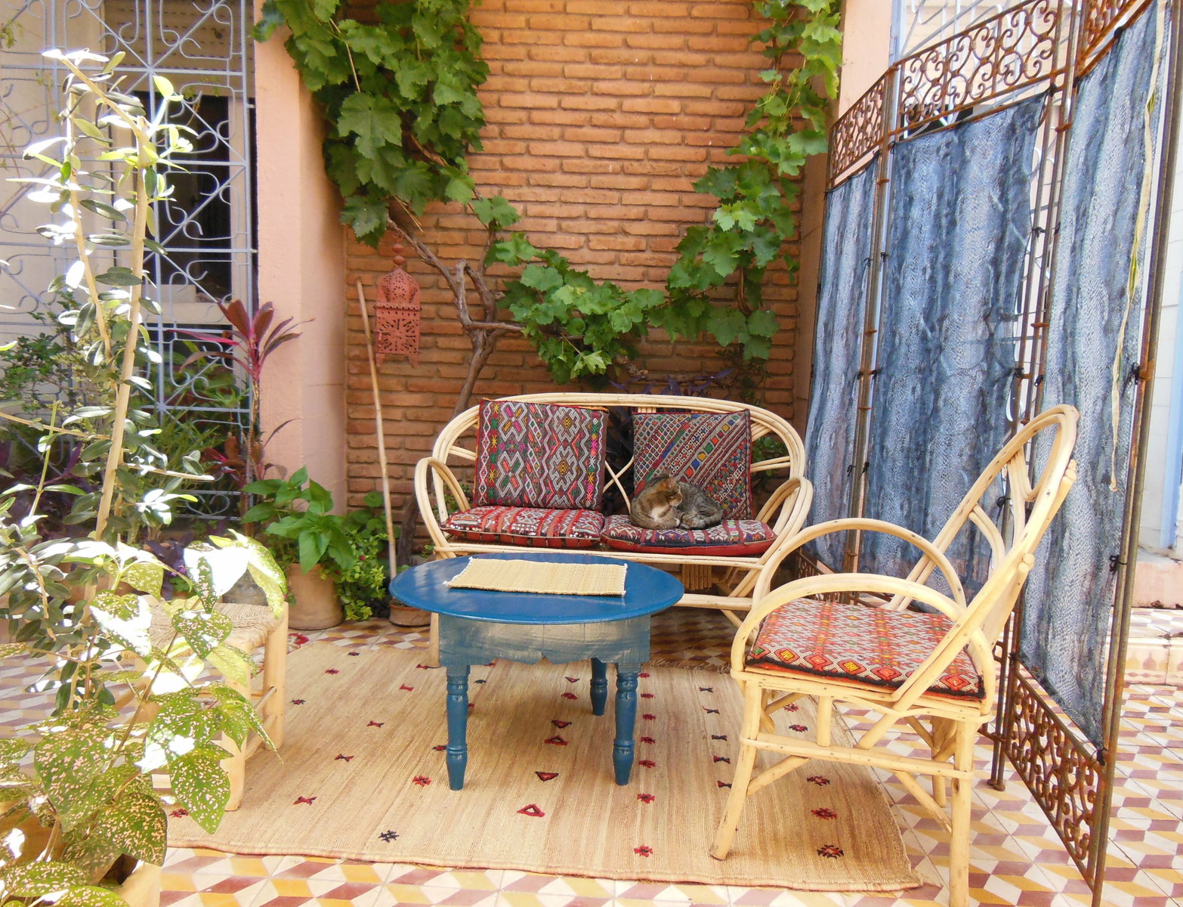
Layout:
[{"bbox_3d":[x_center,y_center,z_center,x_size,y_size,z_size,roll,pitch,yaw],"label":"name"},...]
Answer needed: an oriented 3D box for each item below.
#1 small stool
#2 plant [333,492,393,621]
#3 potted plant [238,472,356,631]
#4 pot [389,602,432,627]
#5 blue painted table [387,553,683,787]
[{"bbox_3d":[-0.902,0.545,1.952,0.352,0.366,0.348,1,5,-3],"label":"small stool"},{"bbox_3d":[-0.857,0.376,3.268,0.224,0.478,0.229,2,5,2],"label":"plant"},{"bbox_3d":[-1.070,0.330,3.195,0.406,0.562,0.364,2,5,2],"label":"potted plant"},{"bbox_3d":[-0.665,0.587,3.259,0.175,0.071,0.175,2,5,0],"label":"pot"},{"bbox_3d":[-0.132,0.524,2.175,0.718,0.423,0.718,1,5,-8],"label":"blue painted table"}]

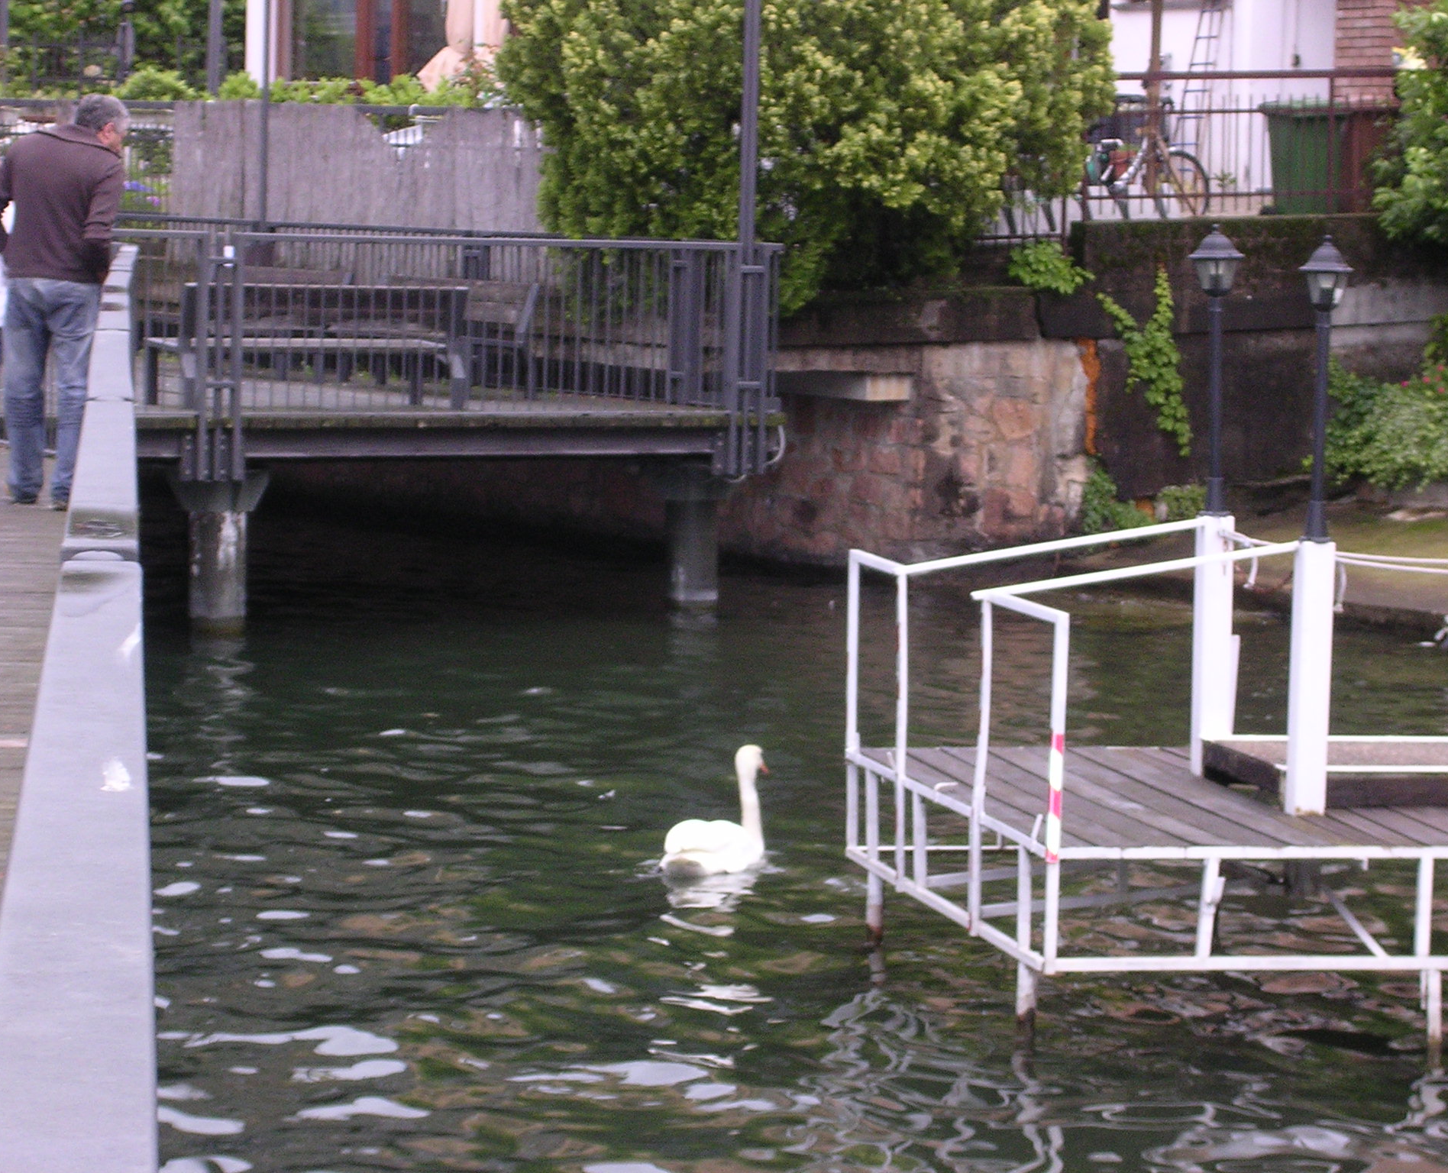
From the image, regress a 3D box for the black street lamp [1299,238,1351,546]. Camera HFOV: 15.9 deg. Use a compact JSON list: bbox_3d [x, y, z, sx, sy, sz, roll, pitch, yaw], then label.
[{"bbox_3d":[2.094,-0.690,18.100,0.200,1.070,0.200,2,4,0],"label":"black street lamp"}]

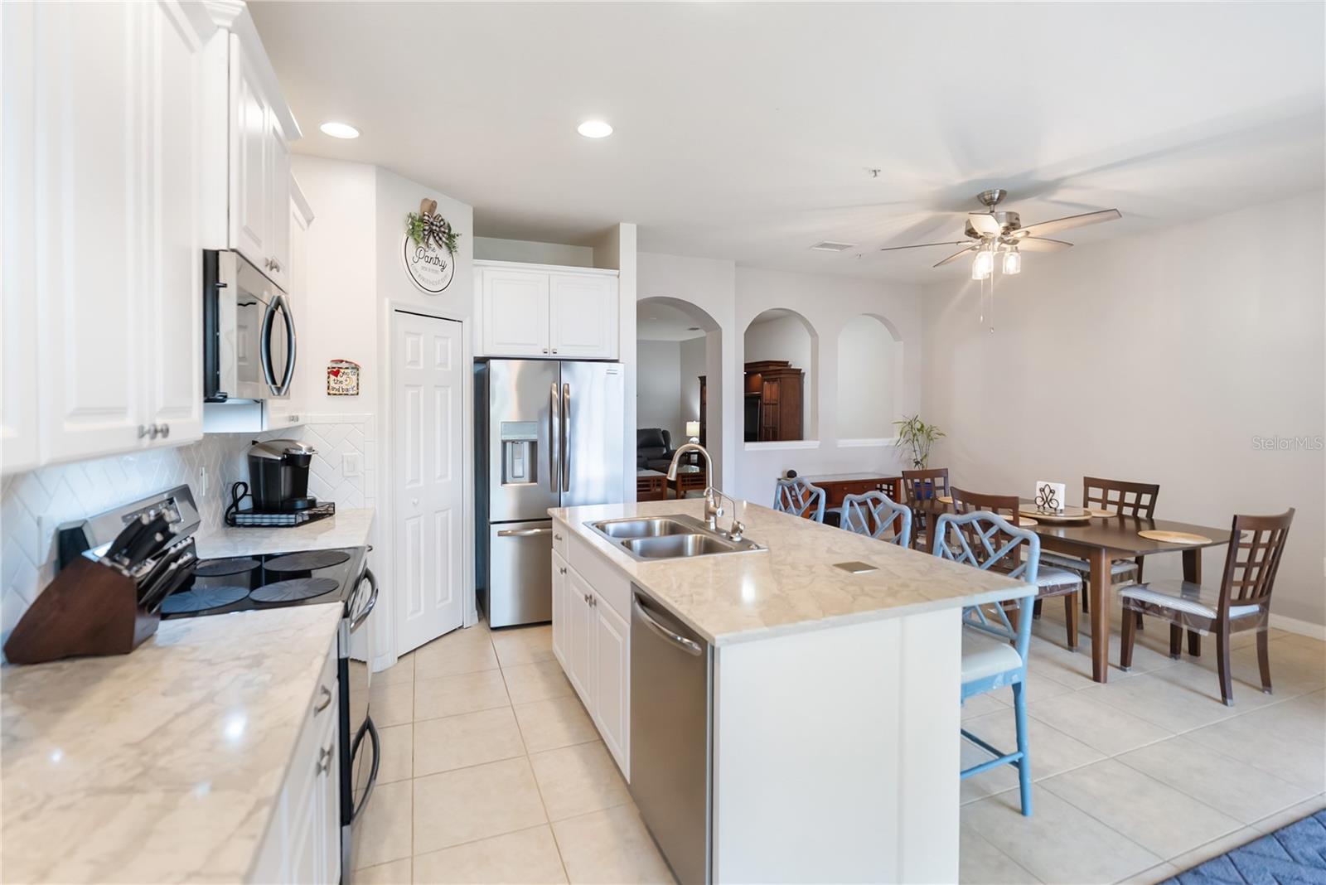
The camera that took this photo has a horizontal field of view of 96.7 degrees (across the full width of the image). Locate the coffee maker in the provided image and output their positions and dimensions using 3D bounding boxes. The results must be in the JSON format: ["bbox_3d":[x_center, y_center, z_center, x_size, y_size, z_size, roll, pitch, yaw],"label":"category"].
[{"bbox_3d":[-1.840,0.158,2.855,0.275,0.325,0.215,1,3,4],"label":"coffee maker"}]

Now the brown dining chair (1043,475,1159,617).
[{"bbox_3d":[3.000,0.778,4.073,0.570,0.970,0.510,-1,3,-22],"label":"brown dining chair"}]

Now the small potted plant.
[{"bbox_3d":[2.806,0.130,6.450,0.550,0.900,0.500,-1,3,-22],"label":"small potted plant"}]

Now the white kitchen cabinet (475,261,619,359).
[{"bbox_3d":[-0.917,-0.941,4.457,1.020,0.660,0.620,-1,3,-22],"label":"white kitchen cabinet"}]

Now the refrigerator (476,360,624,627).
[{"bbox_3d":[-0.864,0.336,4.450,0.915,1.790,0.770,-1,3,-22],"label":"refrigerator"}]

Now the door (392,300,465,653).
[{"bbox_3d":[-1.482,0.245,3.754,0.035,2.040,0.563,1,3,23],"label":"door"}]

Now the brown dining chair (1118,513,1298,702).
[{"bbox_3d":[2.887,0.817,3.183,0.520,0.965,0.530,-1,3,-22],"label":"brown dining chair"}]

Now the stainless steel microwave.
[{"bbox_3d":[-1.438,-0.333,1.809,0.430,0.400,0.755,-1,3,-22],"label":"stainless steel microwave"}]

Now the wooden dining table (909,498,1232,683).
[{"bbox_3d":[2.558,0.887,3.917,1.110,0.765,1.650,-1,3,-22],"label":"wooden dining table"}]

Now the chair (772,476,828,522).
[{"bbox_3d":[0.586,0.758,3.416,0.530,1.080,0.480,-1,3,-22],"label":"chair"}]

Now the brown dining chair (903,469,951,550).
[{"bbox_3d":[2.321,0.750,4.745,0.530,0.970,0.570,-1,3,-22],"label":"brown dining chair"}]

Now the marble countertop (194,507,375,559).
[{"bbox_3d":[-1.689,0.414,2.720,0.650,0.040,1.050,-1,3,-22],"label":"marble countertop"}]

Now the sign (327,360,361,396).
[{"bbox_3d":[-1.740,-0.348,3.216,0.160,0.190,0.015,-1,3,-22],"label":"sign"}]

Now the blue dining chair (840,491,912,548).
[{"bbox_3d":[0.823,0.789,2.844,0.530,1.080,0.480,-1,3,-22],"label":"blue dining chair"}]

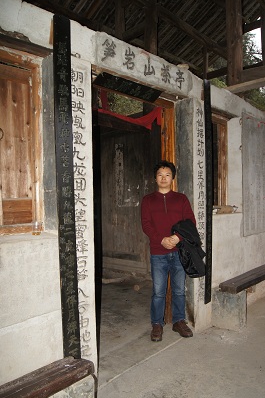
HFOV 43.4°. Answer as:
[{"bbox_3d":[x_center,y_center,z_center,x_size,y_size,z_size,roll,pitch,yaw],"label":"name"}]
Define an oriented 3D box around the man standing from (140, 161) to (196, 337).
[{"bbox_3d":[0.340,0.478,3.250,0.530,1.700,0.370,-1,1,6],"label":"man standing"}]

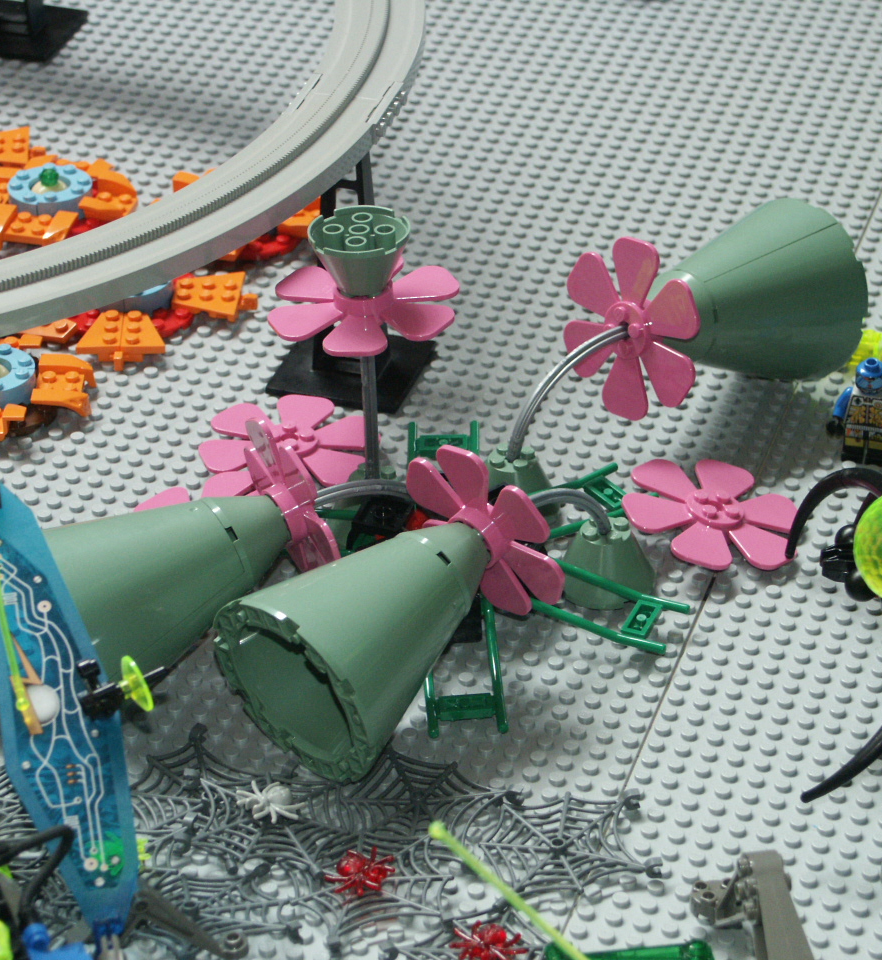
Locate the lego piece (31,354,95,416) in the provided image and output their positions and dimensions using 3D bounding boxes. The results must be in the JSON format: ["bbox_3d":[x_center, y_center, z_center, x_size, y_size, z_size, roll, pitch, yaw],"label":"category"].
[{"bbox_3d":[-0.131,-0.032,1.146,0.020,0.010,0.032,-1,33,0],"label":"lego piece"}]

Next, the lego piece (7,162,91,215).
[{"bbox_3d":[-0.149,-0.110,1.258,0.032,0.011,0.032,-1,33,0],"label":"lego piece"}]

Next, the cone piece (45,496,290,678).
[{"bbox_3d":[-0.081,0.029,0.981,0.077,0.064,0.064,-27,40,-20],"label":"cone piece"}]

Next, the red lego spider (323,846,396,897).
[{"bbox_3d":[-0.023,0.109,0.914,0.017,0.007,0.020,11,35,18],"label":"red lego spider"}]

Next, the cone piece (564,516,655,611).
[{"bbox_3d":[0.052,0.023,1.043,0.032,0.021,0.032,-1,33,0],"label":"cone piece"}]

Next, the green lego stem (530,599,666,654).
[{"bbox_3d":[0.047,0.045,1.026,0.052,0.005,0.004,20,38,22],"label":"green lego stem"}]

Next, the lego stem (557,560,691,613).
[{"bbox_3d":[0.055,0.032,1.027,0.049,0.005,0.004,19,37,21],"label":"lego stem"}]

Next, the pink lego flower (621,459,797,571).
[{"bbox_3d":[0.089,0.010,1.079,0.060,0.010,0.061,20,35,7],"label":"pink lego flower"}]

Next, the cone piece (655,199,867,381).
[{"bbox_3d":[0.096,-0.058,1.114,0.077,0.064,0.064,-15,33,-43],"label":"cone piece"}]

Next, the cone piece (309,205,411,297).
[{"bbox_3d":[-0.025,-0.070,1.034,0.032,0.021,0.032,-1,33,0],"label":"cone piece"}]

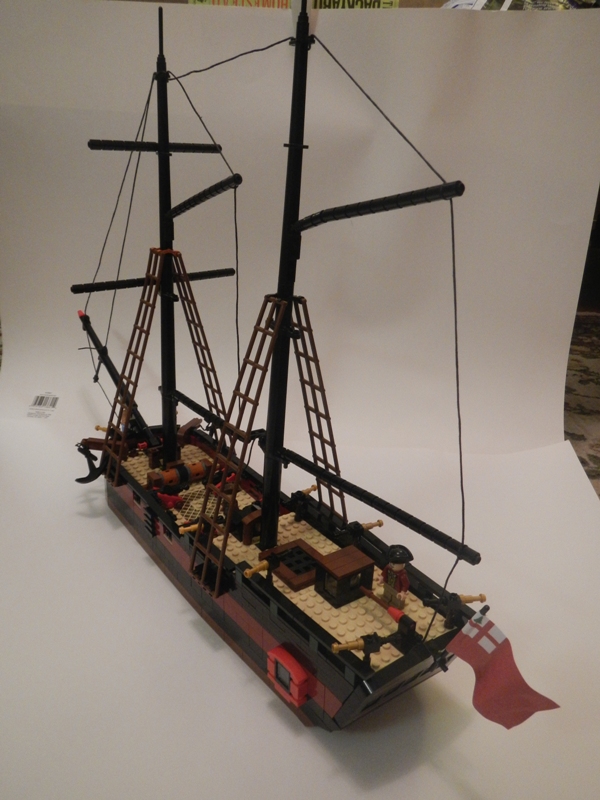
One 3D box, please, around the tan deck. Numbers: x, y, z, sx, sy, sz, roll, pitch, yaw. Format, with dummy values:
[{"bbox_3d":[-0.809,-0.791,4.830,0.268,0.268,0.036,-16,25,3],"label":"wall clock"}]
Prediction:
[{"bbox_3d":[-0.051,0.103,0.536,0.088,0.024,0.388,-13,26,-34],"label":"tan deck"}]

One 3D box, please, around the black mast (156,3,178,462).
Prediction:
[{"bbox_3d":[-0.117,-0.117,0.568,0.013,0.395,0.013,-12,26,-34],"label":"black mast"}]

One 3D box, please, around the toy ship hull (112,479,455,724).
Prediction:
[{"bbox_3d":[-0.052,0.112,0.540,0.104,0.076,0.424,-13,26,-34],"label":"toy ship hull"}]

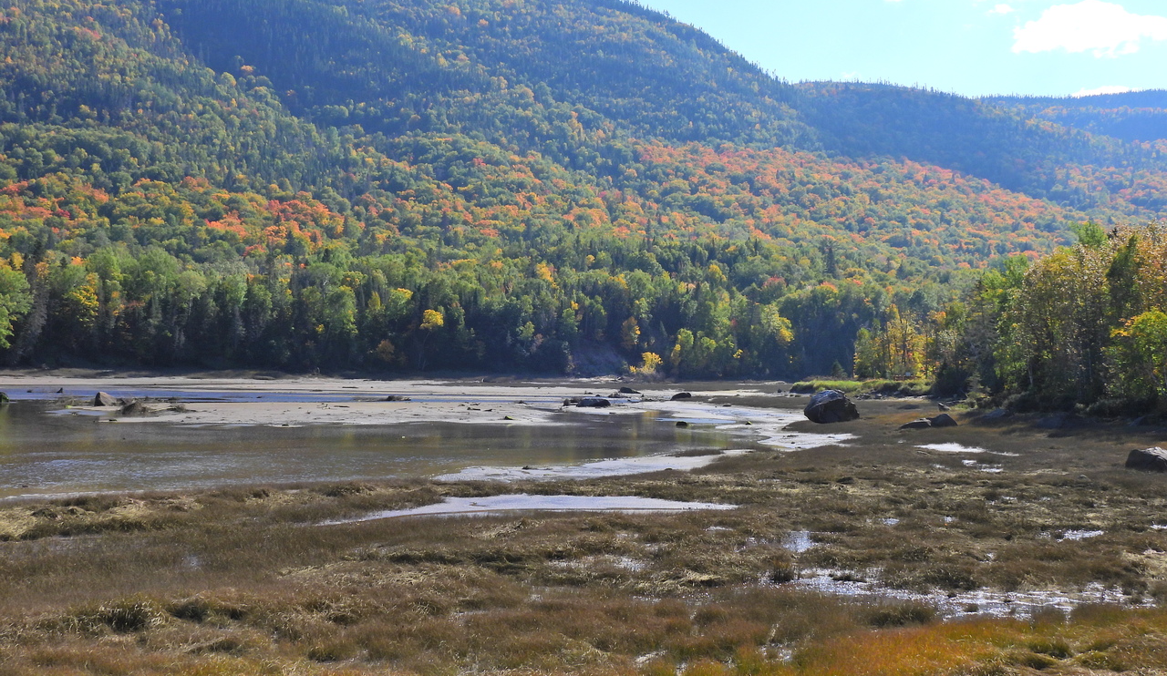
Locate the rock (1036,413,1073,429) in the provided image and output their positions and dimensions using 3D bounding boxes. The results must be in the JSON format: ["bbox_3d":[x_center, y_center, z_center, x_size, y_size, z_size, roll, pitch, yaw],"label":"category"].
[{"bbox_3d":[20.804,3.685,70.000,1.600,0.750,1.200,0,-1,0],"label":"rock"}]

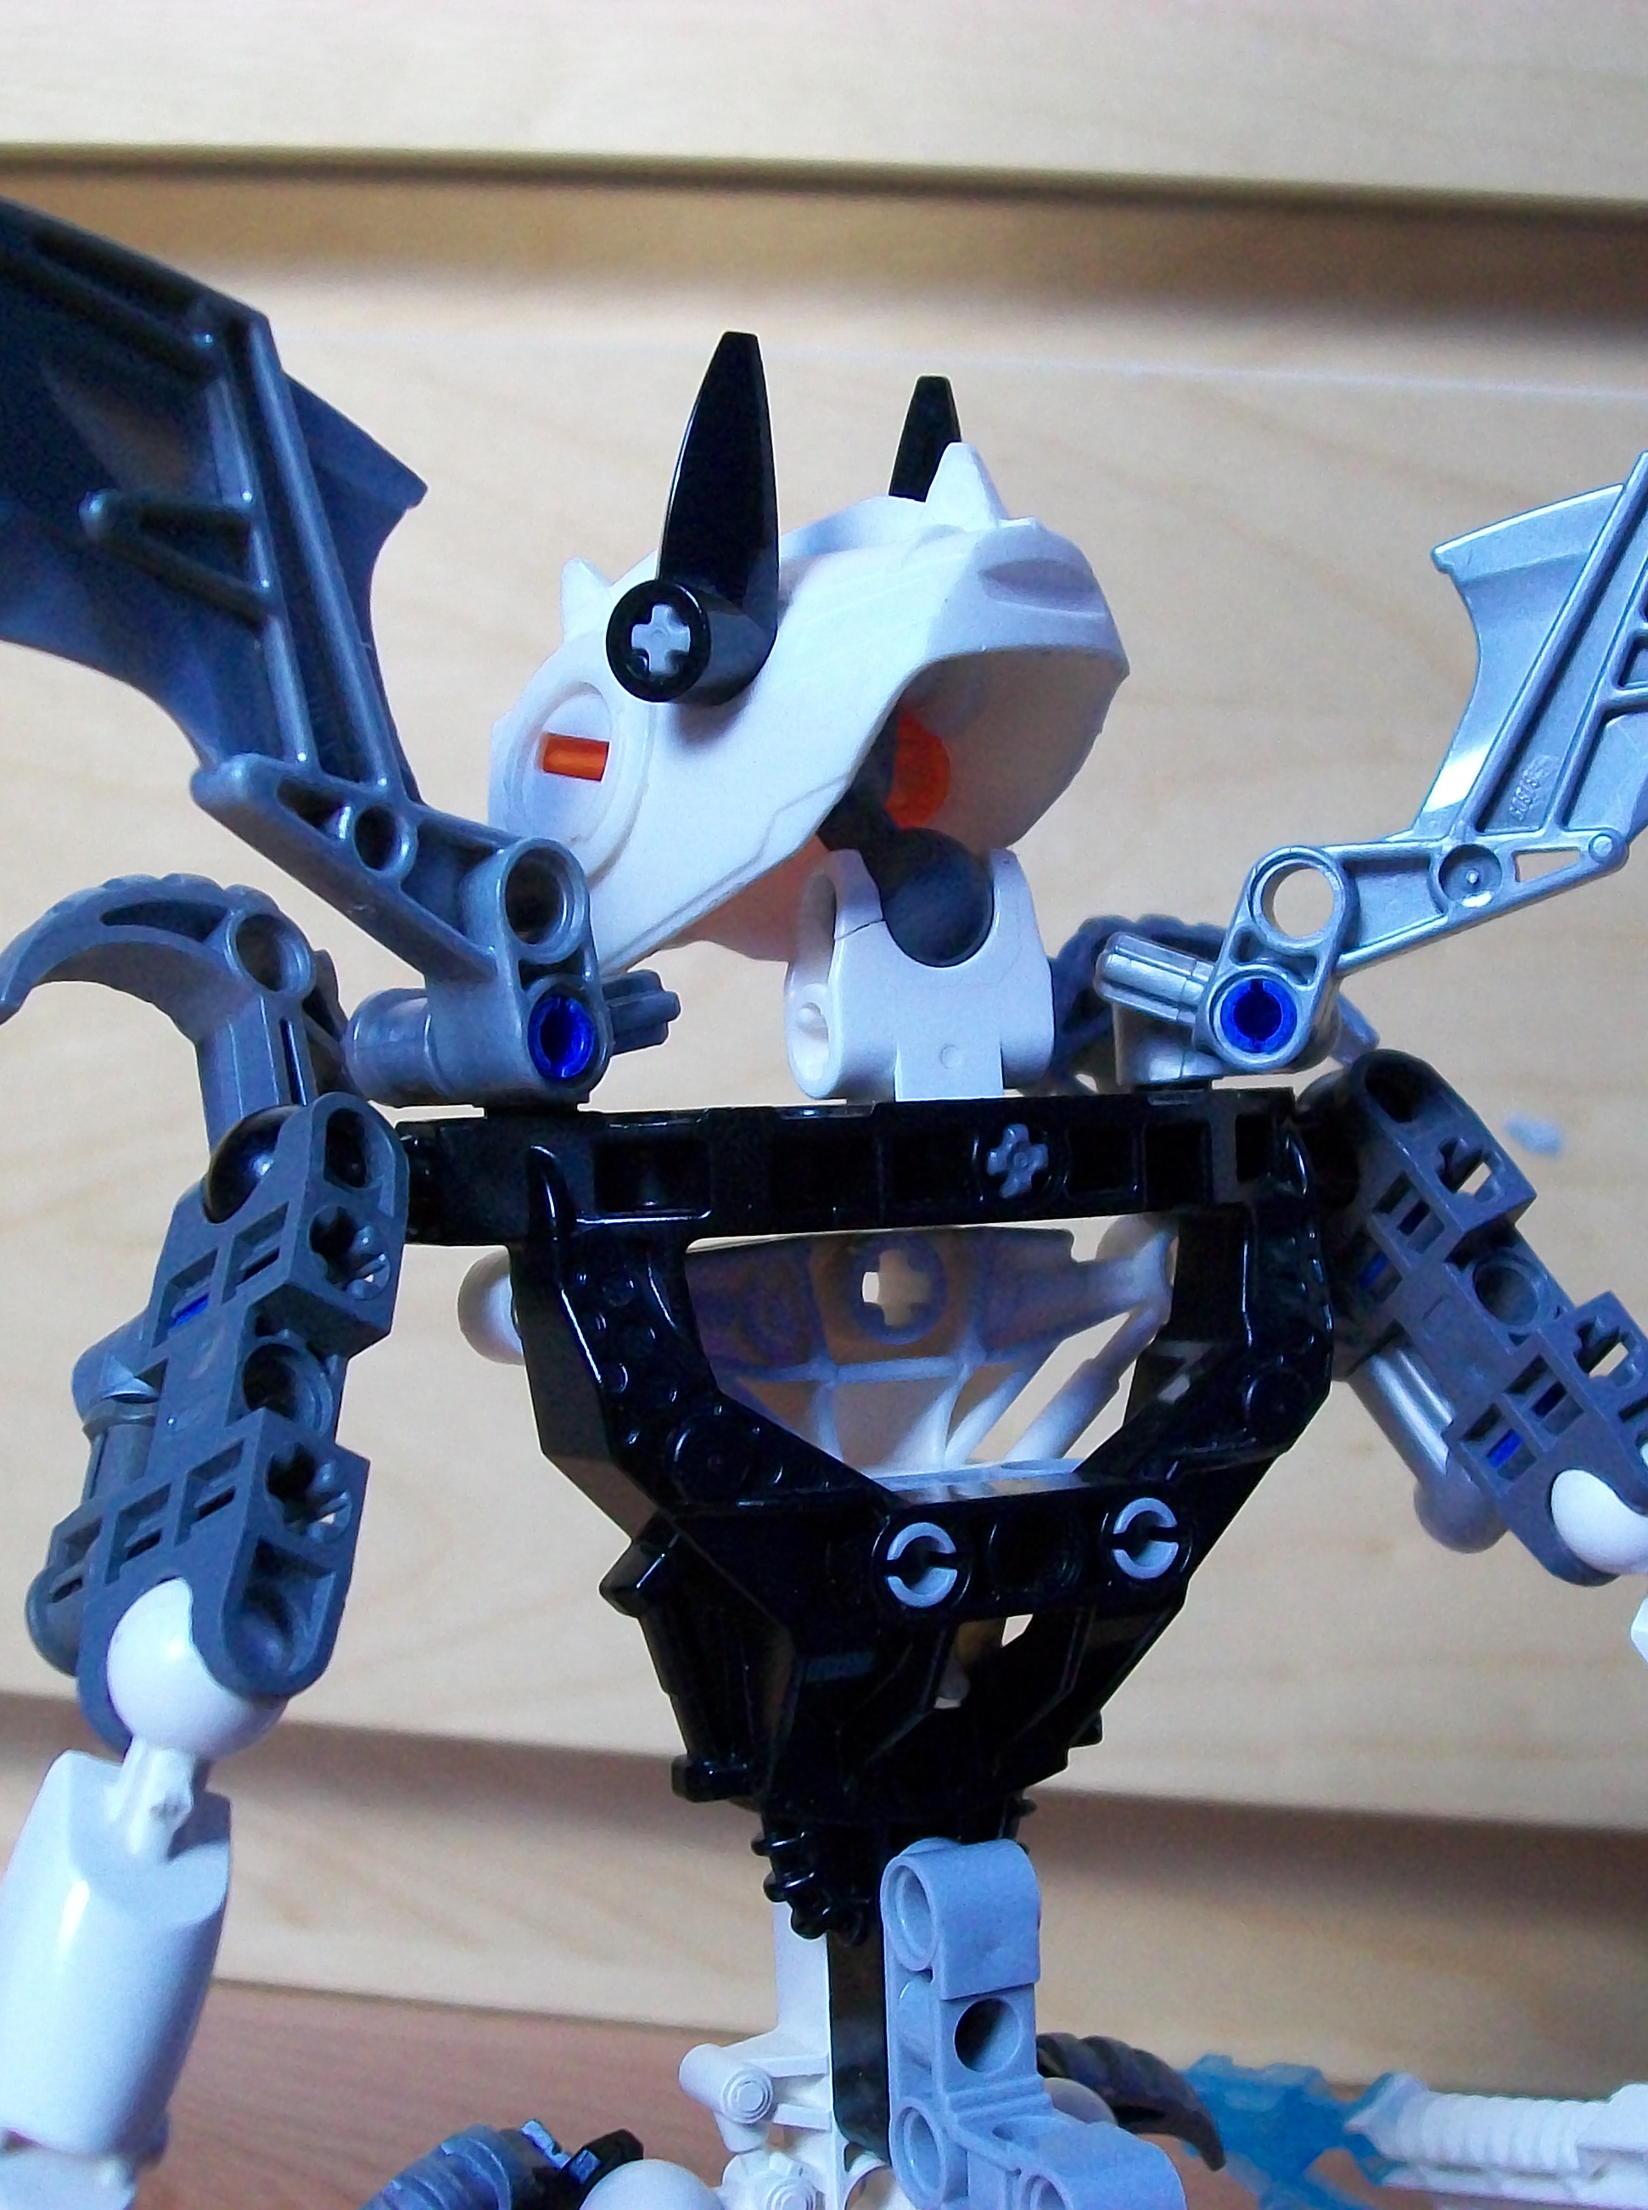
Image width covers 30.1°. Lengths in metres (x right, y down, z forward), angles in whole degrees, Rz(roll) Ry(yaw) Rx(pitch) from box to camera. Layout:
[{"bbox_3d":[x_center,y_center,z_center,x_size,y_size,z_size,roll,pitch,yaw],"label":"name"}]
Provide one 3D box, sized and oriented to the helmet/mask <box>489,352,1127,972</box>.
[{"bbox_3d":[-0.003,-0.028,0.202,0.039,0.038,0.033,8,10,27],"label":"helmet/mask"}]

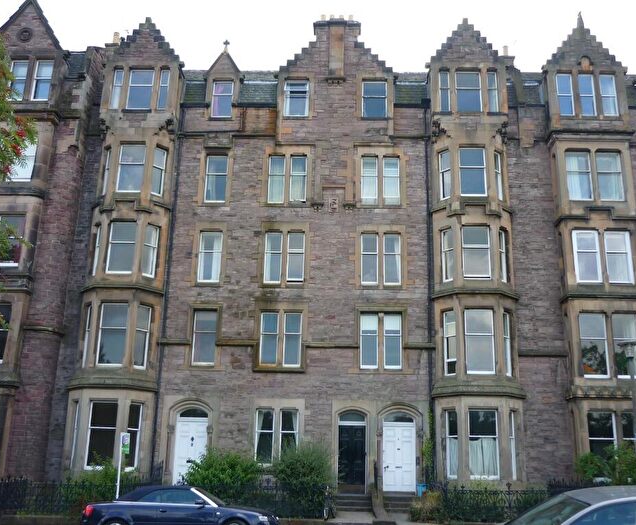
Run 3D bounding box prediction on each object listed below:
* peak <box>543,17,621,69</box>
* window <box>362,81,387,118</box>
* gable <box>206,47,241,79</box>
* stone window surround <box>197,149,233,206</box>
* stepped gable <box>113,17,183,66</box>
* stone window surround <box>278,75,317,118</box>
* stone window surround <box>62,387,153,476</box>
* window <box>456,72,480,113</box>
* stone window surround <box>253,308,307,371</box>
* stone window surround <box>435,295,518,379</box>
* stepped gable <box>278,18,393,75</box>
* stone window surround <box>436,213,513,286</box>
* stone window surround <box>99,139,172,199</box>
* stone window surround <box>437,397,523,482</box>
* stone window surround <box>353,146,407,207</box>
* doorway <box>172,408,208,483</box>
[{"bbox_3d":[11.783,-9.775,30.071,3.490,2.706,0.600,1,-16,2],"label":"peak"},{"bbox_3d":[2.402,-6.851,28.131,1.052,1.781,0.120,1,-16,2],"label":"window"},{"bbox_3d":[-4.124,-8.807,29.742,1.477,1.610,0.400,1,-16,1],"label":"gable"},{"bbox_3d":[-4.304,-3.549,28.202,1.432,2.630,0.300,1,-16,1],"label":"stone window surround"},{"bbox_3d":[-7.634,-9.966,30.453,3.243,2.484,0.600,1,-16,2],"label":"stepped gable"},{"bbox_3d":[-0.912,-7.182,29.181,1.611,2.165,0.300,1,-16,1],"label":"stone window surround"},{"bbox_3d":[-7.706,6.069,23.940,3.180,2.898,1.000,1,-16,2],"label":"stone window surround"},{"bbox_3d":[6.328,-7.123,28.151,1.066,1.928,0.300,1,-16,1],"label":"window"},{"bbox_3d":[-1.516,3.097,27.289,2.013,2.549,0.300,1,-16,2],"label":"stone window surround"},{"bbox_3d":[6.163,2.918,25.655,3.180,3.235,0.970,1,-16,1],"label":"stone window surround"},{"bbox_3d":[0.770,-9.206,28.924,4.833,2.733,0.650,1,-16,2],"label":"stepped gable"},{"bbox_3d":[6.023,-0.455,25.480,2.918,2.507,1.100,1,-16,2],"label":"stone window surround"},{"bbox_3d":[-7.666,-3.707,27.741,3.091,2.698,0.970,1,-16,1],"label":"stone window surround"},{"bbox_3d":[5.795,6.241,23.593,2.965,2.842,1.100,1,-16,2],"label":"stone window surround"},{"bbox_3d":[2.674,-3.765,29.126,2.304,2.667,0.300,1,-16,2],"label":"stone window surround"},{"bbox_3d":[-4.781,7.043,25.285,1.225,2.936,0.350,1,-16,1],"label":"doorway"}]

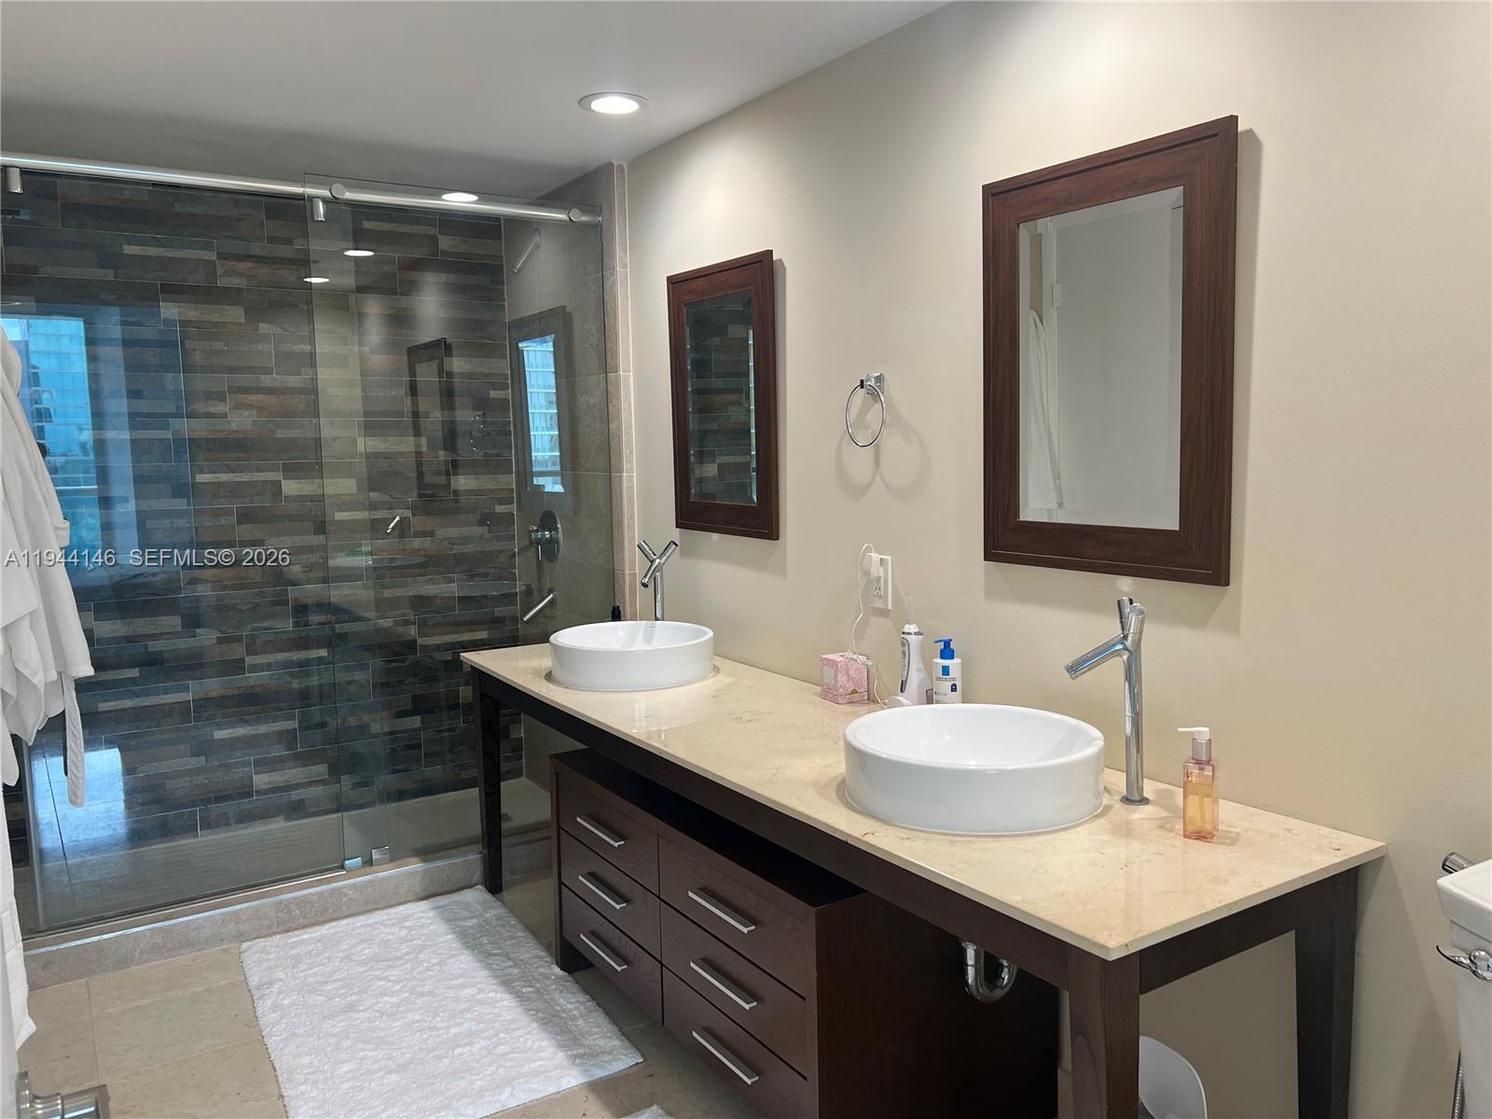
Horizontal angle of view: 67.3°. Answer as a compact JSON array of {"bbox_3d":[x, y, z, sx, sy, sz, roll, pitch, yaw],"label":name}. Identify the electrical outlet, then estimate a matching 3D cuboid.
[{"bbox_3d":[0.314,0.053,2.639,0.010,0.123,0.077,-5,7,-32],"label":"electrical outlet"}]

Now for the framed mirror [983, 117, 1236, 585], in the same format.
[{"bbox_3d":[0.639,-0.353,2.056,0.023,0.757,0.556,-5,7,-32],"label":"framed mirror"}]

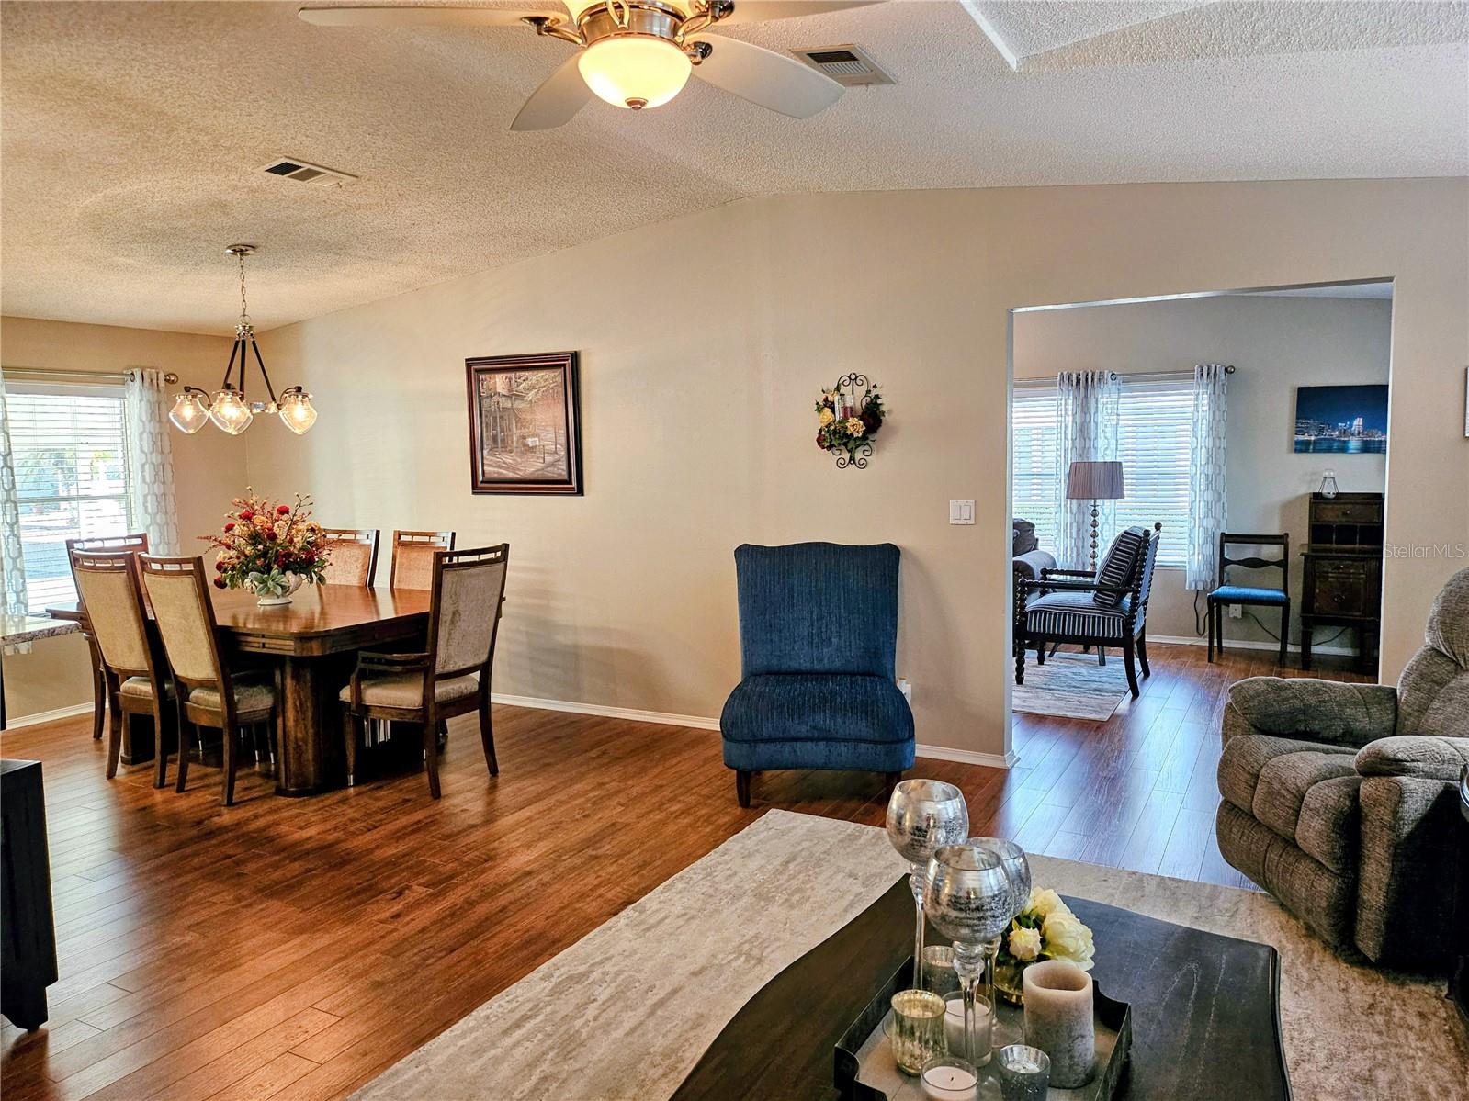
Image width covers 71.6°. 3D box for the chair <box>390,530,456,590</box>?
[{"bbox_3d":[-1.787,0.447,5.246,0.490,1.050,0.610,2,6,29],"label":"chair"}]

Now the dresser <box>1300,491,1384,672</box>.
[{"bbox_3d":[4.016,0.201,6.765,0.465,1.160,0.460,2,6,29],"label":"dresser"}]

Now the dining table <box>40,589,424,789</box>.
[{"bbox_3d":[-2.182,0.626,4.972,1.856,0.758,1.183,2,6,29],"label":"dining table"}]

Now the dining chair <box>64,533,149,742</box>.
[{"bbox_3d":[-3.077,0.461,5.327,0.620,1.050,0.570,2,6,29],"label":"dining chair"}]

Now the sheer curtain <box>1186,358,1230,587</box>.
[{"bbox_3d":[3.376,-0.509,7.264,0.260,1.610,0.110,2,6,29],"label":"sheer curtain"}]

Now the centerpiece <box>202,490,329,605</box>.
[{"bbox_3d":[-2.370,-0.013,5.243,0.580,0.560,0.550,2,6,29],"label":"centerpiece"}]

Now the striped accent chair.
[{"bbox_3d":[2.251,0.333,6.508,0.800,1.000,0.700,2,6,32],"label":"striped accent chair"}]

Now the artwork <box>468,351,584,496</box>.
[{"bbox_3d":[-1.174,-0.697,5.676,0.740,0.760,0.040,2,6,29],"label":"artwork"}]

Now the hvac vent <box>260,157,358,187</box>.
[{"bbox_3d":[-1.657,-1.454,3.958,0.200,0.025,0.350,-5,3,30],"label":"hvac vent"}]

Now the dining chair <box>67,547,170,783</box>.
[{"bbox_3d":[-2.684,0.519,4.849,0.500,1.080,0.600,2,6,29],"label":"dining chair"}]

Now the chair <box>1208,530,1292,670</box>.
[{"bbox_3d":[3.569,0.325,7.071,0.475,0.875,0.490,2,6,29],"label":"chair"}]

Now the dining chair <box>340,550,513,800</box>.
[{"bbox_3d":[-1.404,0.515,4.642,0.600,1.080,0.570,2,6,29],"label":"dining chair"}]

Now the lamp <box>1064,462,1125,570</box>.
[{"bbox_3d":[2.442,-0.179,6.901,0.400,0.850,0.400,2,6,29],"label":"lamp"}]

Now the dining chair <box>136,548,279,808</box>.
[{"bbox_3d":[-2.189,0.524,4.490,0.490,1.050,0.610,2,6,29],"label":"dining chair"}]

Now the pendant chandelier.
[{"bbox_3d":[-2.476,-1.064,5.178,0.720,0.960,0.720,2,6,29],"label":"pendant chandelier"}]

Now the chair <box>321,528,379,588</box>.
[{"bbox_3d":[-2.385,0.431,5.799,0.500,1.080,0.620,2,6,29],"label":"chair"}]

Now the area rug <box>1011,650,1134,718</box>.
[{"bbox_3d":[1.332,0.804,6.972,2.600,0.012,1.900,2,6,29],"label":"area rug"}]

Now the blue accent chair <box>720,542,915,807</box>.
[{"bbox_3d":[0.366,0.508,4.529,0.790,1.055,0.780,0,5,6],"label":"blue accent chair"}]

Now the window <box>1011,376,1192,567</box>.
[{"bbox_3d":[2.731,-0.570,7.746,1.430,1.390,0.100,2,6,29],"label":"window"}]

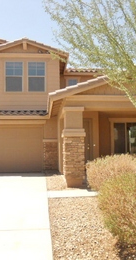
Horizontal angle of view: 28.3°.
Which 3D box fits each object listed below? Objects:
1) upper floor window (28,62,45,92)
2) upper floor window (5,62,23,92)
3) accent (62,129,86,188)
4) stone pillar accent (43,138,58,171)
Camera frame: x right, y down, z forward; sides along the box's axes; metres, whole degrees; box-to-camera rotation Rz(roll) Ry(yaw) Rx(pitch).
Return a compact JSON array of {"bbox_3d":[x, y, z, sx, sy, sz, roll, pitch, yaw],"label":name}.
[{"bbox_3d":[-1.519,-2.551,13.047,0.841,1.463,0.120,0,-2,-4],"label":"upper floor window"},{"bbox_3d":[-2.568,-2.535,12.968,0.836,1.454,0.120,0,-2,-4],"label":"upper floor window"},{"bbox_3d":[0.176,0.909,8.851,0.703,1.838,0.680,0,-2,-4],"label":"accent"},{"bbox_3d":[-0.805,1.190,12.714,0.668,1.482,0.500,0,-2,-4],"label":"stone pillar accent"}]

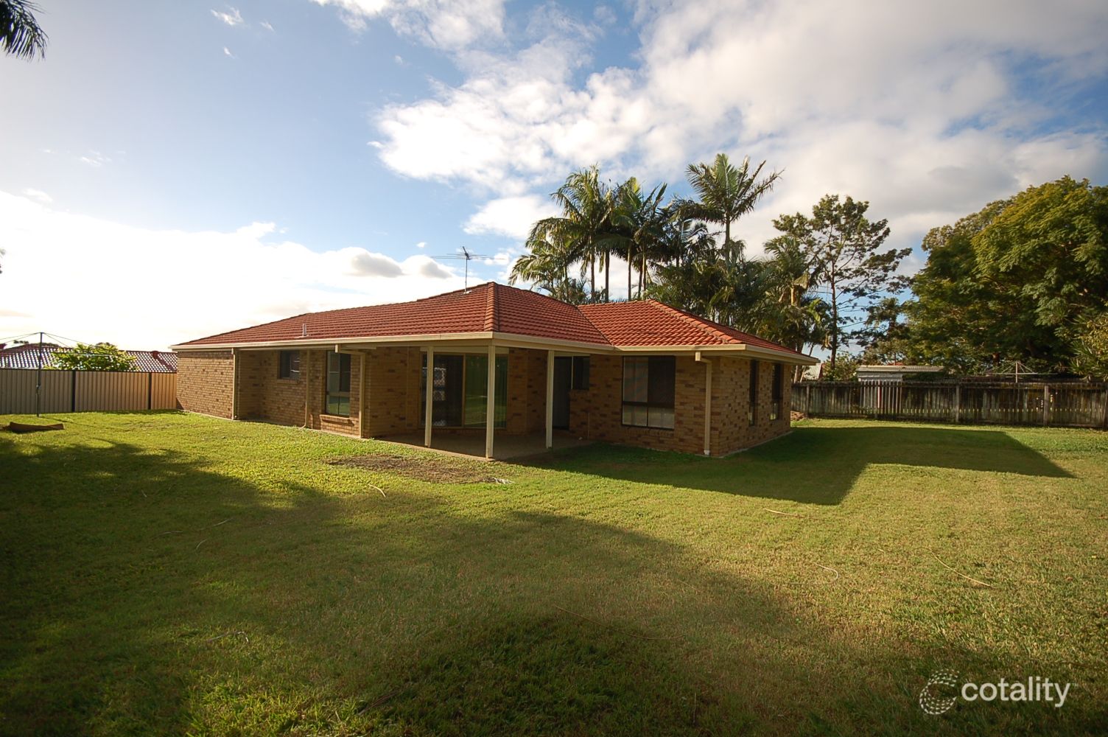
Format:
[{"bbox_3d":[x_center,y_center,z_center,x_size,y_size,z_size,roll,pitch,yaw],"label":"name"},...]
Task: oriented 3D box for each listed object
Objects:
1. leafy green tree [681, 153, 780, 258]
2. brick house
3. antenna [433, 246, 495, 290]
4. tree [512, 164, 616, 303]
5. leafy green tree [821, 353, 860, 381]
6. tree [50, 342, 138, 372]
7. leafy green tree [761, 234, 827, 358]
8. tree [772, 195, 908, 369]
[{"bbox_3d":[8.830,-4.365,23.430,5.223,13.152,5.223,1,-1,20],"label":"leafy green tree"},{"bbox_3d":[-3.080,-0.540,17.560,21.081,4.839,12.848,1,-1,38],"label":"brick house"},{"bbox_3d":[-2.683,-2.968,14.068,2.057,1.184,1.529,1,-1,-3],"label":"antenna"},{"bbox_3d":[0.368,-4.354,24.432,5.517,12.725,5.517,1,-1,1],"label":"tree"},{"bbox_3d":[15.177,0.778,24.483,2.172,3.213,2.172,1,-1,32],"label":"leafy green tree"},{"bbox_3d":[-20.960,0.201,20.985,3.822,2.768,3.822,2,-1,-45],"label":"tree"},{"bbox_3d":[11.584,-2.159,22.453,3.325,8.861,3.325,1,-1,27],"label":"leafy green tree"},{"bbox_3d":[17.175,-4.021,27.931,8.249,12.983,8.249,1,-1,31],"label":"tree"}]

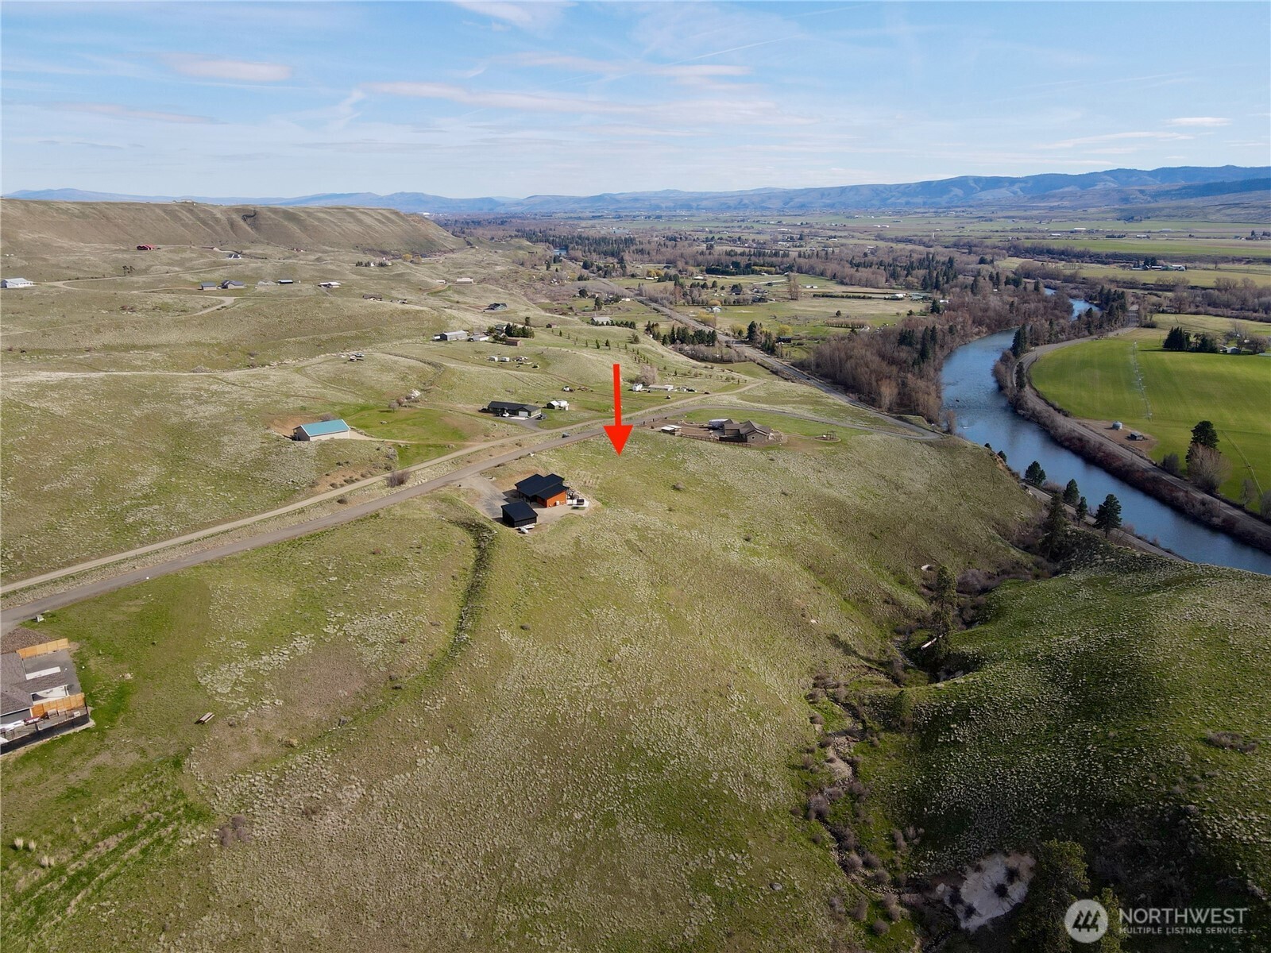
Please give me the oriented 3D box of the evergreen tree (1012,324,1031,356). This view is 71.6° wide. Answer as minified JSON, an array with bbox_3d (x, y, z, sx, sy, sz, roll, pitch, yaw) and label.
[{"bbox_3d":[397.480,-139.810,908.020,20.460,34.270,17.390,0,18,0],"label":"evergreen tree"}]

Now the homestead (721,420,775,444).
[{"bbox_3d":[50.200,-20.760,397.680,16.000,6.300,23.000,-8,19,-24],"label":"homestead"}]

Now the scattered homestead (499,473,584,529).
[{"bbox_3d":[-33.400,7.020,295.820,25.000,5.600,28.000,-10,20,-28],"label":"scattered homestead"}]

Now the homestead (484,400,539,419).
[{"bbox_3d":[-55.600,-30.670,398.010,26.000,5.000,11.500,8,19,23],"label":"homestead"}]

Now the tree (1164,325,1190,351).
[{"bbox_3d":[580.640,-147.630,944.670,29.800,27.120,22.350,0,18,0],"label":"tree"}]

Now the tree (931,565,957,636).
[{"bbox_3d":[85.990,34.700,245.400,7.190,22.150,7.190,0,18,0],"label":"tree"}]

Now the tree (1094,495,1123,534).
[{"bbox_3d":[223.310,18.610,416.360,13.140,21.950,13.140,0,18,0],"label":"tree"}]

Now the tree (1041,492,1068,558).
[{"bbox_3d":[176.120,20.820,370.390,10.850,29.400,10.850,0,18,0],"label":"tree"}]

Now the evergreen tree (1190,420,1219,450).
[{"bbox_3d":[339.140,-18.800,524.830,17.740,30.040,17.740,0,18,0],"label":"evergreen tree"}]

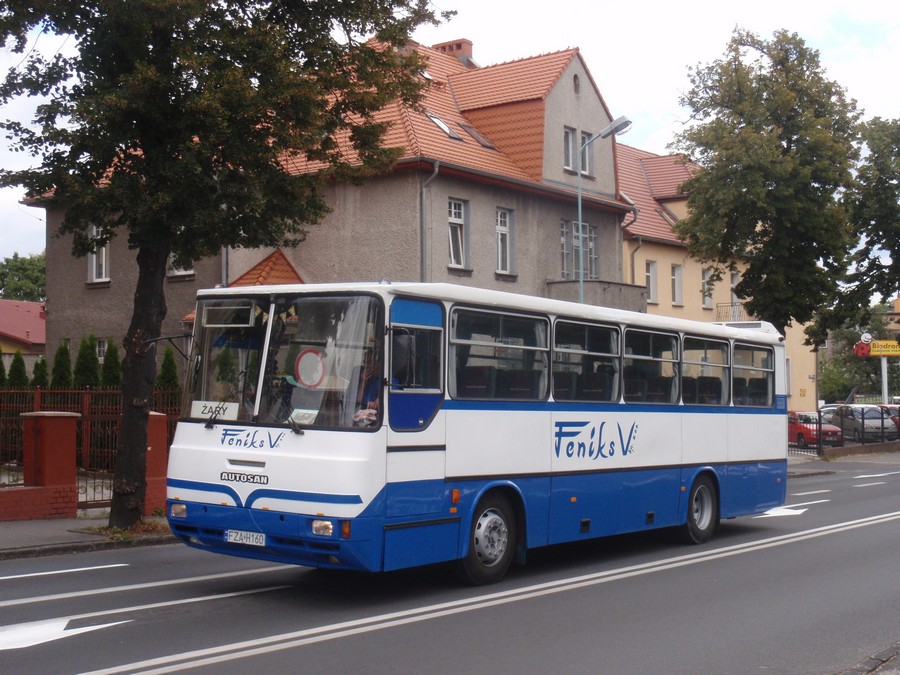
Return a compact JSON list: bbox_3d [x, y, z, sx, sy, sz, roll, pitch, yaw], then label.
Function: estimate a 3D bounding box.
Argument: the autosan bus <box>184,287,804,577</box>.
[{"bbox_3d":[1.111,1.109,15.497,2.500,3.080,10.050,-2,-4,36],"label":"autosan bus"}]

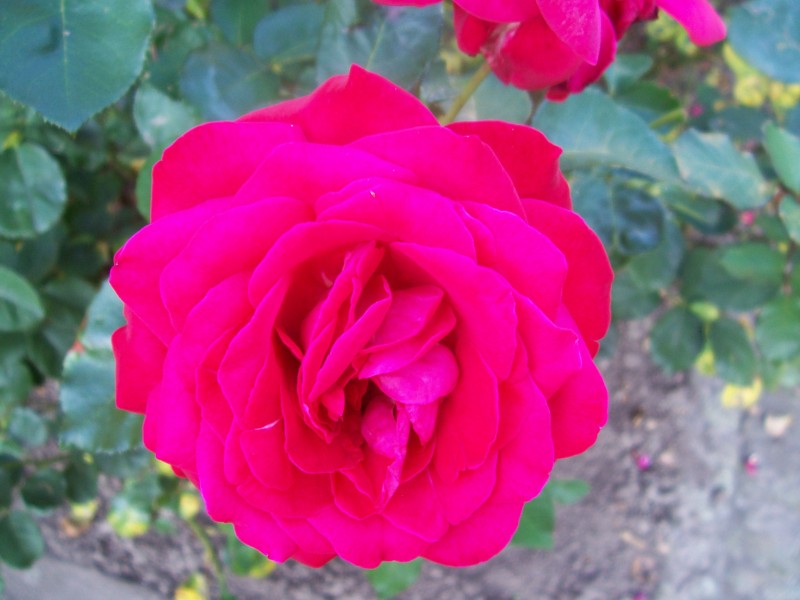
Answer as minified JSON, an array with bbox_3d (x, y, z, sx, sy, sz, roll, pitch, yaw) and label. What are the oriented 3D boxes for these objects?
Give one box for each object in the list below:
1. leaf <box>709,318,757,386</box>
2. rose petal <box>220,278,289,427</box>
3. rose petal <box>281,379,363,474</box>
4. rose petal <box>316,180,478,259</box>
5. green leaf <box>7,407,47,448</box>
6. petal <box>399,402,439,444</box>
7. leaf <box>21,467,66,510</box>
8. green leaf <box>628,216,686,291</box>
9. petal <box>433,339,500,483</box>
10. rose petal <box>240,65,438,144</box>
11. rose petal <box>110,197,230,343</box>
[{"bbox_3d":[0.212,0.033,0.500,0.028,0.007,0.046,-26,56,-15],"label":"leaf"},{"bbox_3d":[-0.034,0.012,0.181,0.016,0.036,0.013,17,-3,-30],"label":"rose petal"},{"bbox_3d":[-0.018,0.030,0.187,0.022,0.012,0.023,28,57,1],"label":"rose petal"},{"bbox_3d":[0.000,-0.018,0.181,0.037,0.021,0.013,6,29,-3],"label":"rose petal"},{"bbox_3d":[-0.238,0.081,0.500,0.026,0.007,0.029,-36,65,-24],"label":"green leaf"},{"bbox_3d":[0.005,0.029,0.184,0.009,0.006,0.011,-11,78,-2],"label":"petal"},{"bbox_3d":[-0.227,0.120,0.500,0.031,0.007,0.027,-33,60,-22],"label":"leaf"},{"bbox_3d":[0.122,-0.022,0.375,0.028,0.010,0.036,10,73,3],"label":"green leaf"},{"bbox_3d":[0.015,0.026,0.189,0.021,0.034,0.013,7,3,26],"label":"petal"},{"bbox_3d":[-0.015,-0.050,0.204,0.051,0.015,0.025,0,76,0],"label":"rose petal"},{"bbox_3d":[-0.056,-0.007,0.193,0.034,0.014,0.036,21,89,13],"label":"rose petal"}]

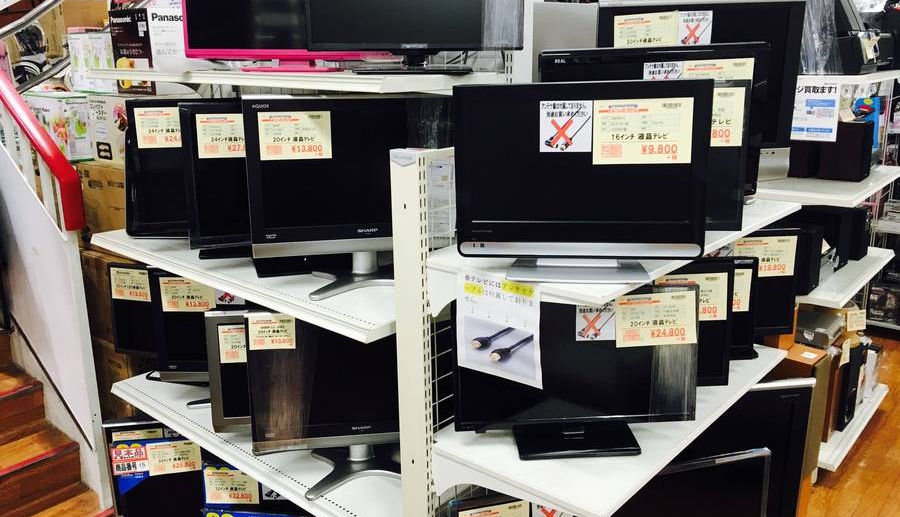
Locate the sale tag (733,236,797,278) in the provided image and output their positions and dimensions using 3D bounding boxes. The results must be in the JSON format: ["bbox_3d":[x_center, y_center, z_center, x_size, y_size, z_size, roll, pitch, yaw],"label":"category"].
[{"bbox_3d":[0.753,-0.004,1.800,0.153,0.100,0.005,-3,16,-7],"label":"sale tag"}]

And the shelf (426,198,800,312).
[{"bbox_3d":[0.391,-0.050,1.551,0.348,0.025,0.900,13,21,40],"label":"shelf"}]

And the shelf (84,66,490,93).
[{"bbox_3d":[-0.439,-0.436,1.820,1.180,0.035,0.350,13,21,40],"label":"shelf"}]

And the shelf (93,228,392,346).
[{"bbox_3d":[-0.451,0.004,2.005,1.209,0.034,0.445,13,21,40],"label":"shelf"}]

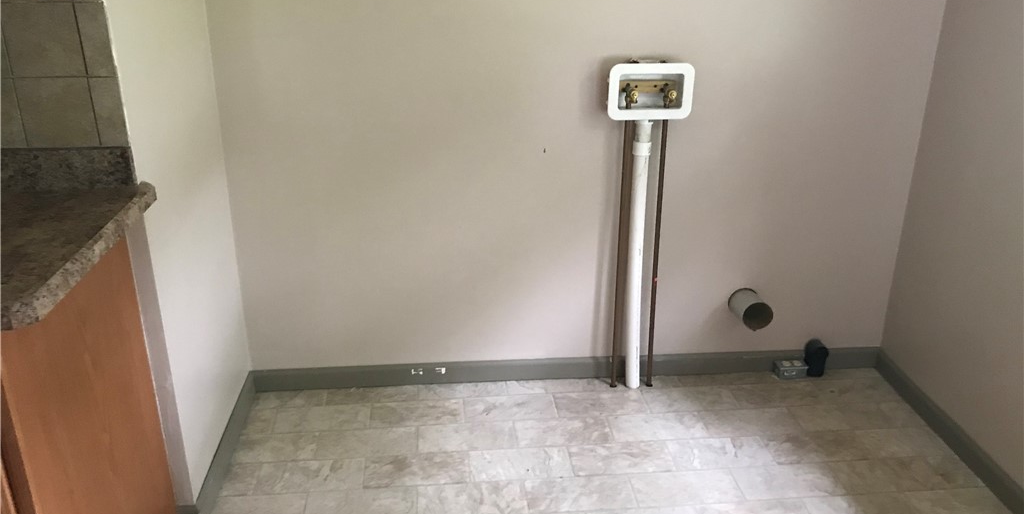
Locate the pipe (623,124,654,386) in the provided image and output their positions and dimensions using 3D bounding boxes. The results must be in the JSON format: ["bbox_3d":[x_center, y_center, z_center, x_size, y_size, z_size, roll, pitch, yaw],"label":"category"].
[{"bbox_3d":[0.397,0.013,2.611,0.056,0.905,0.056,-3,22,-4],"label":"pipe"}]

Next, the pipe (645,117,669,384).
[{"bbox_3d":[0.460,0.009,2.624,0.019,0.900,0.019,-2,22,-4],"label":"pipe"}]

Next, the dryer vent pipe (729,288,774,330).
[{"bbox_3d":[0.781,0.170,2.708,0.100,0.100,0.120,-3,22,-8],"label":"dryer vent pipe"}]

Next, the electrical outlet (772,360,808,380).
[{"bbox_3d":[0.956,0.387,2.831,0.100,0.044,0.051,-2,22,-4],"label":"electrical outlet"}]

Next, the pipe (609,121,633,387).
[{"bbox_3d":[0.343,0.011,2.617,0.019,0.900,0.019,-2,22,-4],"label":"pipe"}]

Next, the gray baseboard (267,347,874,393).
[{"bbox_3d":[0.208,0.379,2.803,2.120,0.080,0.016,-2,22,-4],"label":"gray baseboard"}]

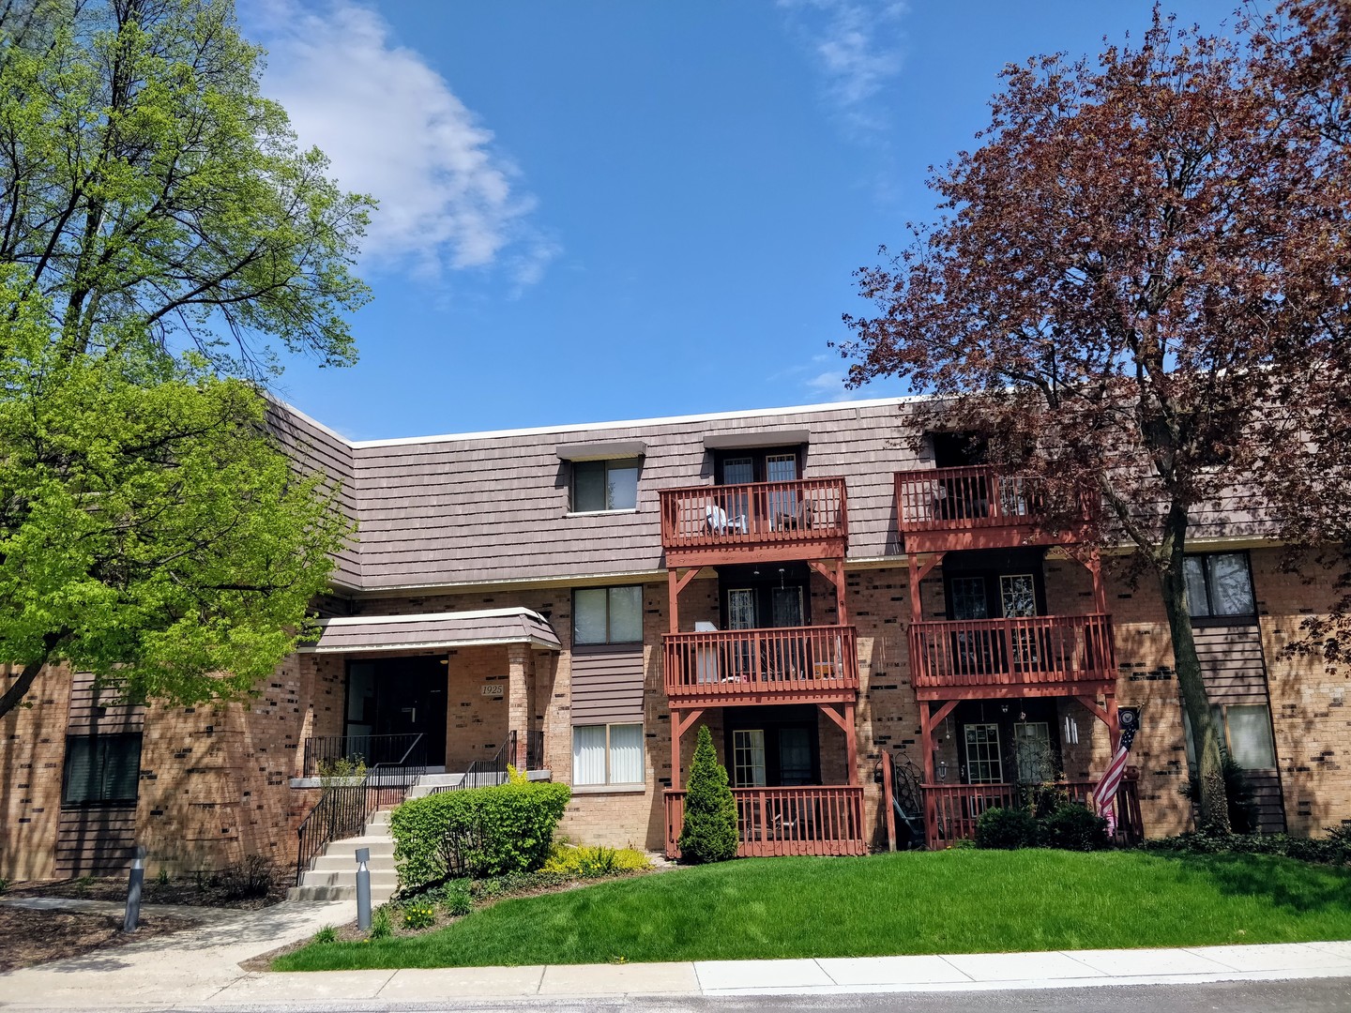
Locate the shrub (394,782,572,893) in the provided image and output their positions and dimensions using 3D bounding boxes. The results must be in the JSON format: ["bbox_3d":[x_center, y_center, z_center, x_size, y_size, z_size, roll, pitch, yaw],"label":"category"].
[{"bbox_3d":[-2.942,5.036,14.437,2.600,1.360,1.200,3,-14,-18],"label":"shrub"}]

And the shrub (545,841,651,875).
[{"bbox_3d":[-1.383,6.071,16.164,1.900,0.370,1.100,-4,-11,9],"label":"shrub"}]

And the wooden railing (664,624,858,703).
[{"bbox_3d":[1.571,2.917,17.206,3.452,1.215,1.450,-4,-11,9],"label":"wooden railing"}]

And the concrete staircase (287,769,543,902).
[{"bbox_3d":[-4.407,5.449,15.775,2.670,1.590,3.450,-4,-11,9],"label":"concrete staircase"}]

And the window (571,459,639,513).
[{"bbox_3d":[-1.471,-0.471,19.871,1.425,1.154,0.120,-4,-14,9],"label":"window"}]

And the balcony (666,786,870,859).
[{"bbox_3d":[1.637,5.591,16.776,3.458,1.106,1.500,-4,-14,9],"label":"balcony"}]

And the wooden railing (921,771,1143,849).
[{"bbox_3d":[5.958,5.201,16.086,3.446,1.060,1.500,-4,-11,9],"label":"wooden railing"}]

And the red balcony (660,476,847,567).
[{"bbox_3d":[1.549,0.295,18.022,3.483,1.091,1.450,-4,-14,9],"label":"red balcony"}]

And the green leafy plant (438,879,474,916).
[{"bbox_3d":[-3.078,5.507,13.226,0.440,0.440,0.450,-4,-11,9],"label":"green leafy plant"}]

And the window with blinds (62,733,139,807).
[{"bbox_3d":[-10.015,4.617,16.384,1.475,1.242,0.120,-4,-14,9],"label":"window with blinds"}]

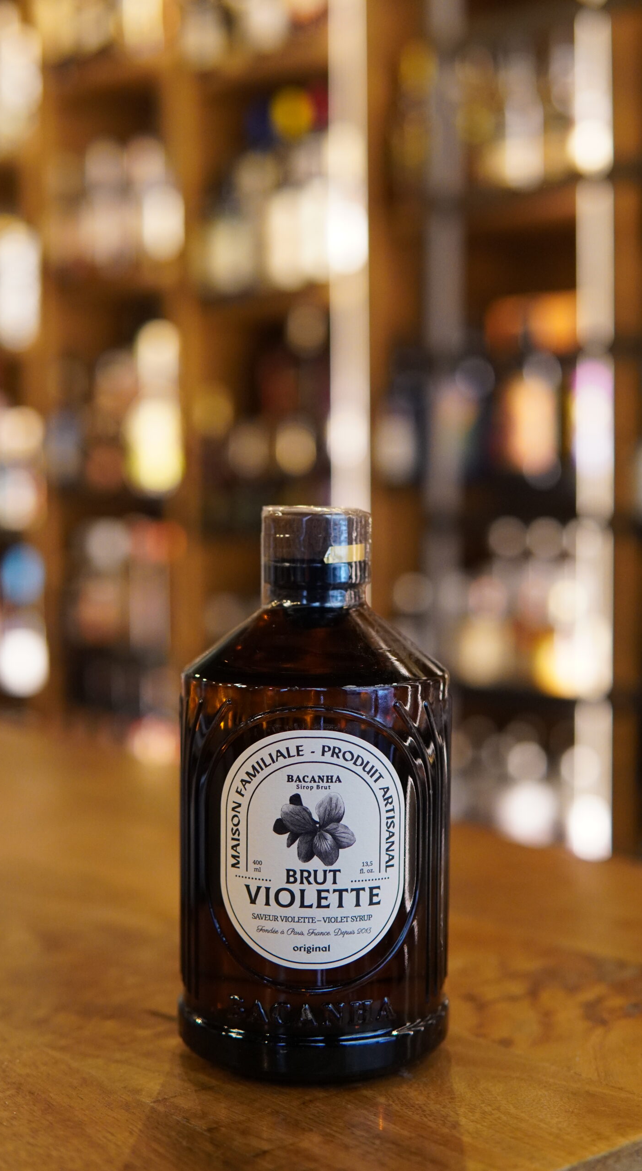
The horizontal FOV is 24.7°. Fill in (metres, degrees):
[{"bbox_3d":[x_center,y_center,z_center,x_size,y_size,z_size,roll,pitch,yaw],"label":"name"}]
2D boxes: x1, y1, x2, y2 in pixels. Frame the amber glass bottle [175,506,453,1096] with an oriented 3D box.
[{"bbox_3d":[-0.002,0.055,0.428,0.079,0.154,0.079,0,2,1],"label":"amber glass bottle"}]

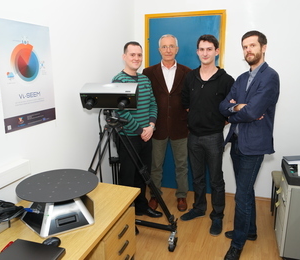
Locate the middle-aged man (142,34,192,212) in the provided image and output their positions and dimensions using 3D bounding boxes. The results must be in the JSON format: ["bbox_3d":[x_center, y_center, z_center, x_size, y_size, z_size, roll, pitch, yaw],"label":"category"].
[{"bbox_3d":[0.206,-0.030,2.700,0.560,1.800,0.340,1,14,6],"label":"middle-aged man"}]

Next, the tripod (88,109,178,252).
[{"bbox_3d":[-0.183,0.415,2.179,0.800,1.180,0.880,4,14,19],"label":"tripod"}]

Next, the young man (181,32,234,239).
[{"bbox_3d":[0.558,0.055,2.401,0.530,1.770,0.380,7,15,28],"label":"young man"}]

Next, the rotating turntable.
[{"bbox_3d":[-0.470,0.364,1.371,0.400,0.183,0.400,-8,15,-28],"label":"rotating turntable"}]

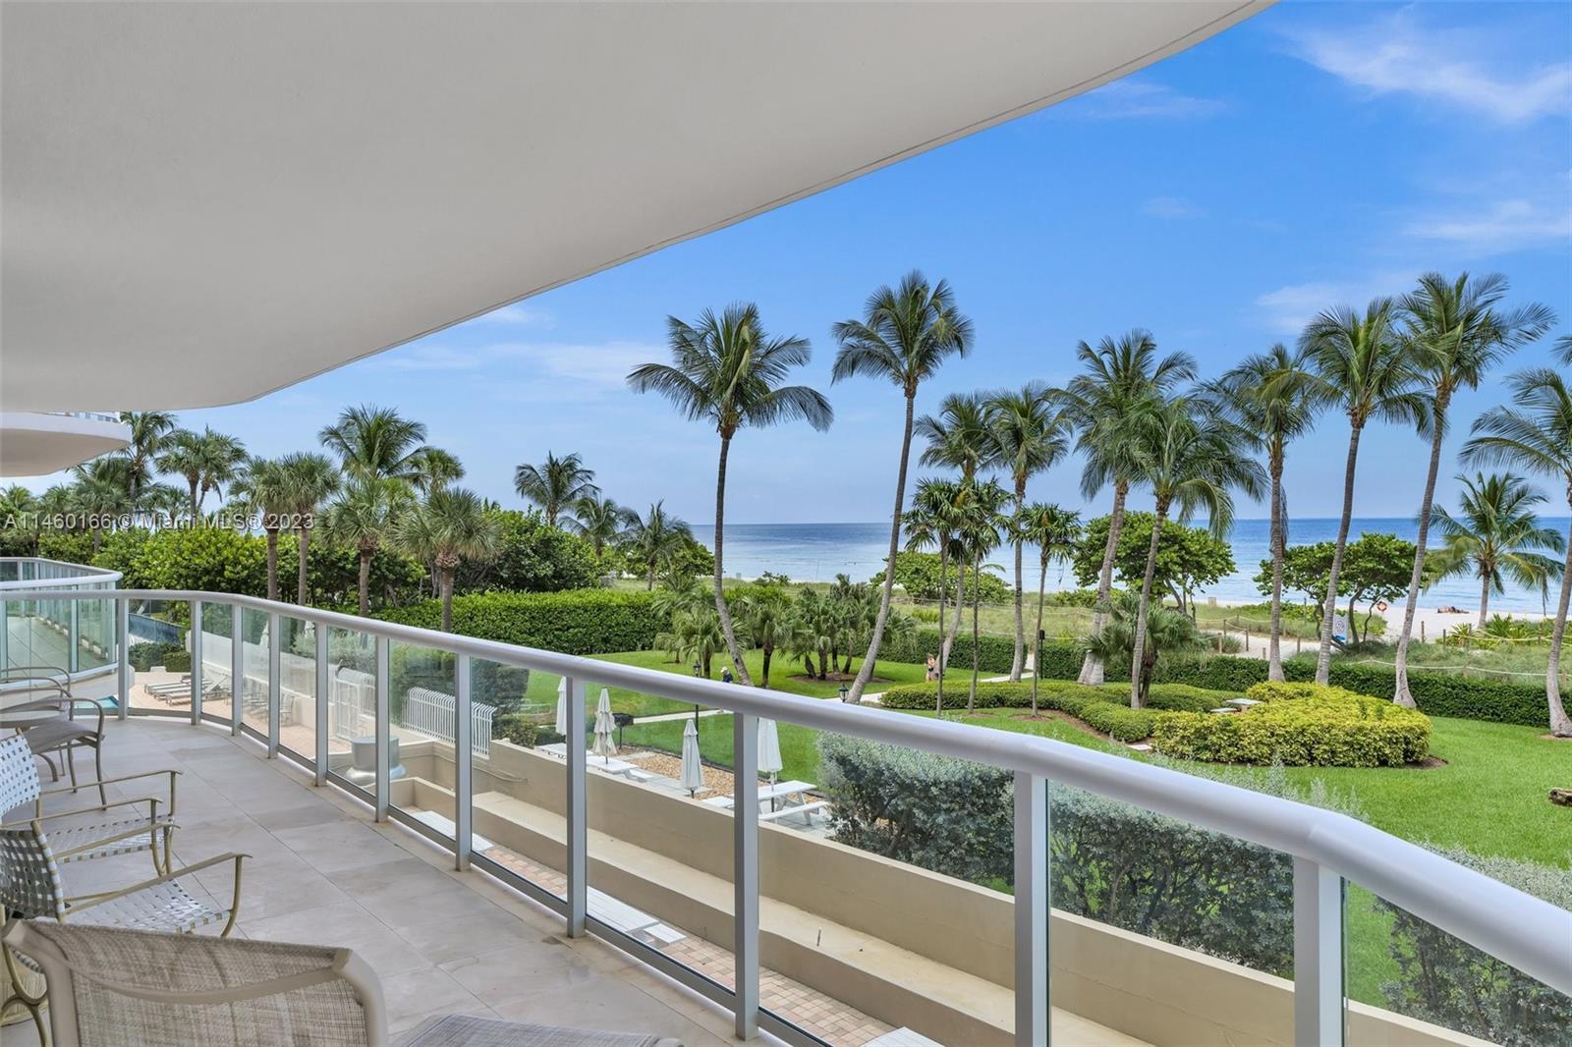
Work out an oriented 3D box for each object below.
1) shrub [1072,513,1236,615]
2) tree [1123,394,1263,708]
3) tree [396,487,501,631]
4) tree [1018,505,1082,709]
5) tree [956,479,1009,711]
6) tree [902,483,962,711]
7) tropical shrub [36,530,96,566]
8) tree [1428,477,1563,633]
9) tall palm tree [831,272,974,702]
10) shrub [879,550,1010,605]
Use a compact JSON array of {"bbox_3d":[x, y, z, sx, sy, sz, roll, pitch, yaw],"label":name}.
[{"bbox_3d":[24.578,2.913,70.000,10.800,7.304,9.000,0,0,0],"label":"shrub"},{"bbox_3d":[14.880,1.274,38.128,5.050,11.750,4.800,-1,0,0],"label":"tree"},{"bbox_3d":[-13.512,2.953,42.000,4.230,8.860,4.020,-1,0,0],"label":"tree"},{"bbox_3d":[9.180,2.950,36.500,2.230,7.360,2.300,0,0,0],"label":"tree"},{"bbox_3d":[7.240,2.647,38.600,2.050,8.553,2.100,0,0,11],"label":"tree"},{"bbox_3d":[5.570,2.727,39.443,2.220,8.970,2.110,-1,0,0],"label":"tree"},{"bbox_3d":[-42.590,2.000,62.000,3.560,3.130,3.300,0,0,0],"label":"tropical shrub"},{"bbox_3d":[45.478,1.767,67.000,8.000,9.975,7.600,0,0,34],"label":"tree"},{"bbox_3d":[4.487,-1.389,40.500,5.600,16.689,5.800,0,0,6],"label":"tall palm tree"},{"bbox_3d":[11.800,3.980,78.000,9.600,3.930,7.000,0,0,0],"label":"shrub"}]

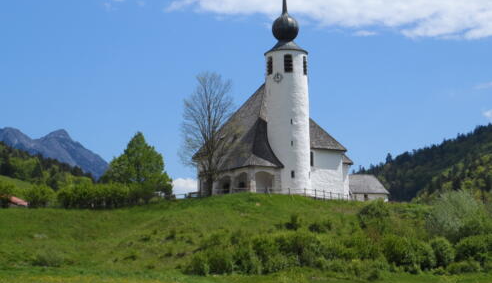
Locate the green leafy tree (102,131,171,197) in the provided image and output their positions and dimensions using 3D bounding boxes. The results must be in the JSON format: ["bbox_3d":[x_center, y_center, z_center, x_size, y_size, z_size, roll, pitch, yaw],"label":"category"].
[{"bbox_3d":[-15.152,3.264,174.672,9.460,9.430,9.460,-1,-8,2],"label":"green leafy tree"}]

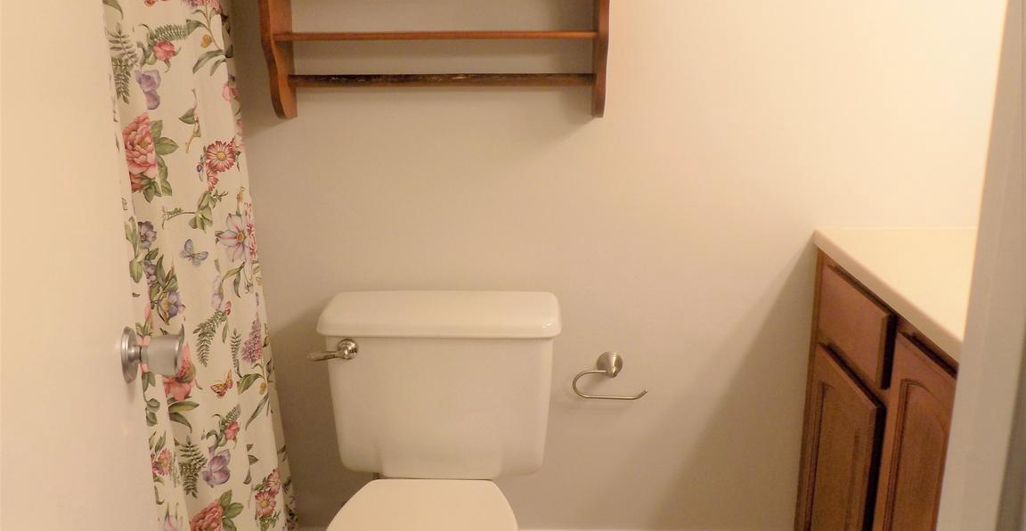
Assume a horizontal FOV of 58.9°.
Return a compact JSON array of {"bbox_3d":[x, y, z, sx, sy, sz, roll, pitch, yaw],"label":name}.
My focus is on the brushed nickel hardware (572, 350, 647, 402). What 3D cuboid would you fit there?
[{"bbox_3d":[0.210,0.241,1.976,0.162,0.092,0.062,0,15,0],"label":"brushed nickel hardware"}]

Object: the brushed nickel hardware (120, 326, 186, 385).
[{"bbox_3d":[-0.419,0.102,1.054,0.063,0.066,0.066,-2,15,-8],"label":"brushed nickel hardware"}]

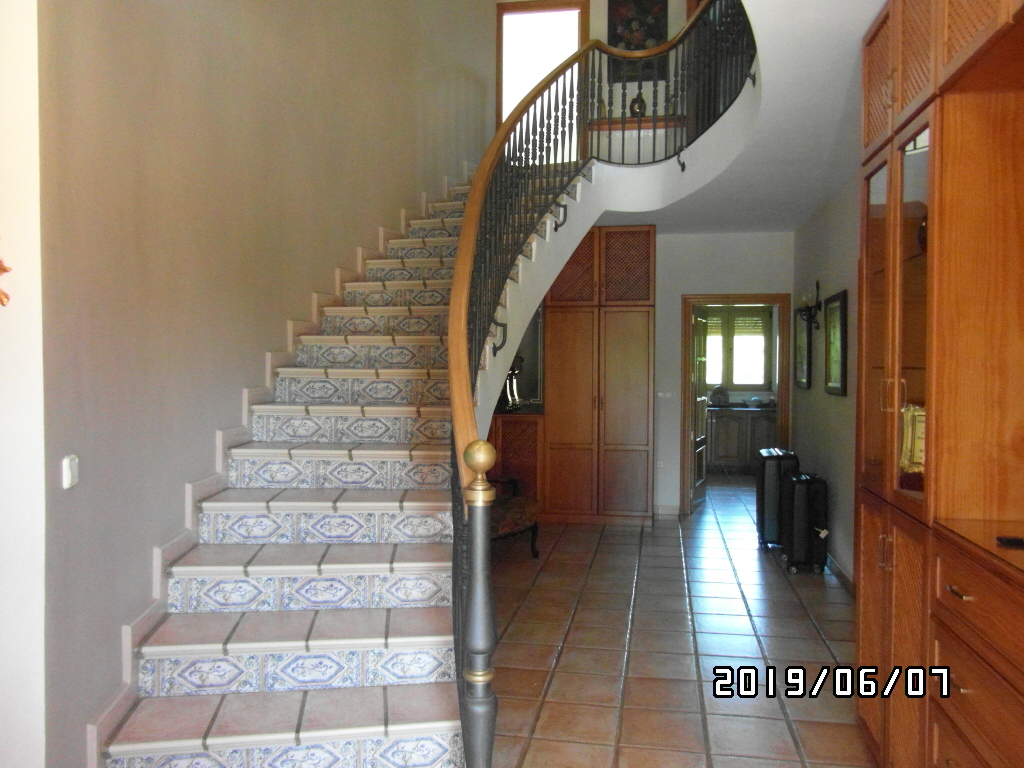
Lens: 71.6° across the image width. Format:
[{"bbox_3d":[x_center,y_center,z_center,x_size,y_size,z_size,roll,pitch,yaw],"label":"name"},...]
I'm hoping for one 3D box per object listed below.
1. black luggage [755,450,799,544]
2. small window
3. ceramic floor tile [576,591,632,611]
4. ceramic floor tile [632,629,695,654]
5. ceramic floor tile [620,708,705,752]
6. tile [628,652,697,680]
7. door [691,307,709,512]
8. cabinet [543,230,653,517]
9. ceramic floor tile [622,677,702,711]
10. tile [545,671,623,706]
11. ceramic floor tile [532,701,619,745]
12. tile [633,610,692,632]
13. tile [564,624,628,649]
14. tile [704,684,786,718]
[{"bbox_3d":[2.120,0.925,5.669,0.270,0.750,0.480,1,1,14],"label":"black luggage"},{"bbox_3d":[3.104,-0.491,10.121,1.140,1.190,0.100,0,1,10],"label":"small window"},{"bbox_3d":[0.569,1.326,4.322,0.315,0.014,0.300,0,1,10],"label":"ceramic floor tile"},{"bbox_3d":[0.774,1.341,3.677,0.315,0.014,0.300,0,1,10],"label":"ceramic floor tile"},{"bbox_3d":[0.589,1.360,2.784,0.315,0.014,0.300,0,1,10],"label":"ceramic floor tile"},{"bbox_3d":[0.718,1.354,3.401,0.314,0.012,0.297,0,2,10],"label":"tile"},{"bbox_3d":[1.961,0.242,7.394,0.040,2.030,0.820,1,2,24],"label":"door"},{"bbox_3d":[0.842,-0.083,6.771,1.010,2.700,0.580,0,1,9],"label":"cabinet"},{"bbox_3d":[0.651,1.354,3.082,0.315,0.014,0.300,0,1,10],"label":"ceramic floor tile"},{"bbox_3d":[0.327,1.361,3.153,0.314,0.012,0.297,0,2,10],"label":"tile"},{"bbox_3d":[0.267,1.367,2.857,0.306,0.012,0.300,0,1,10],"label":"ceramic floor tile"},{"bbox_3d":[0.836,1.335,3.975,0.315,0.014,0.300,0,1,10],"label":"tile"},{"bbox_3d":[0.453,1.345,3.745,0.314,0.012,0.297,0,2,10],"label":"tile"},{"bbox_3d":[0.984,1.364,3.057,0.314,0.012,0.297,0,2,10],"label":"tile"}]

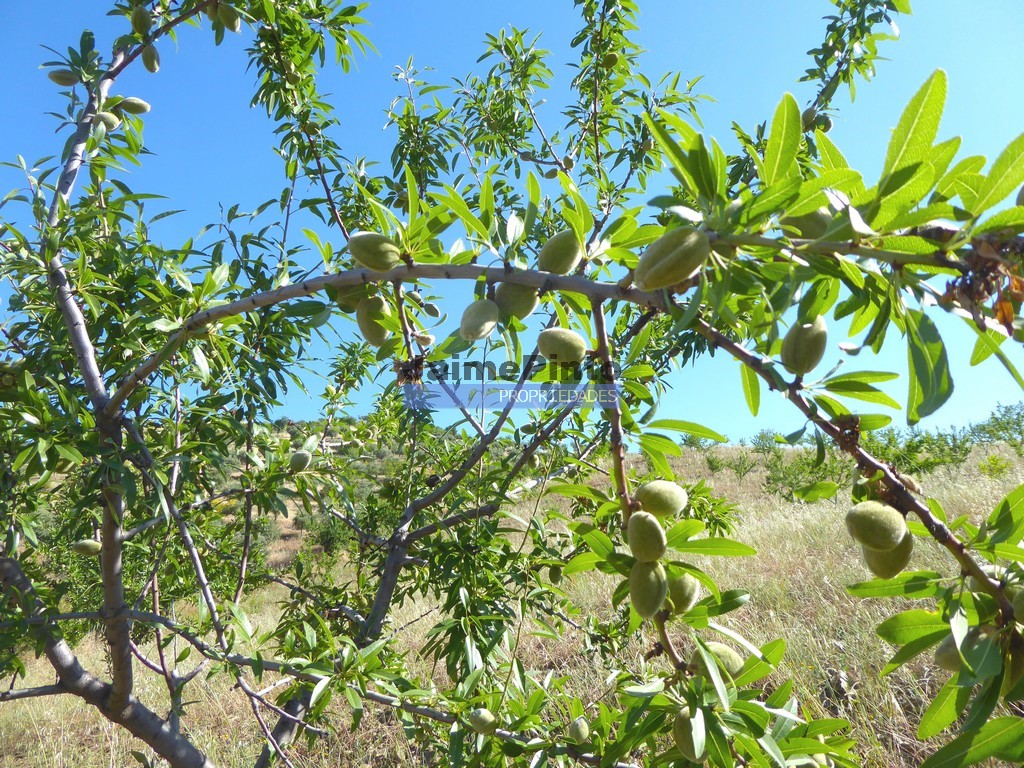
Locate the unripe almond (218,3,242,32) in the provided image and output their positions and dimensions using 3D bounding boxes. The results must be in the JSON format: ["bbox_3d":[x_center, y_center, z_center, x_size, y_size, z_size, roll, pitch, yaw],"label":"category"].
[{"bbox_3d":[-0.366,-0.475,0.960,0.023,0.041,0.021,-37,-3,-6],"label":"unripe almond"}]

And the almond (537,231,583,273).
[{"bbox_3d":[0.037,-0.100,0.560,0.028,0.039,0.025,38,0,0],"label":"almond"}]

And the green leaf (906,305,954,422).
[{"bbox_3d":[0.243,-0.010,0.430,0.025,0.067,0.011,-5,0,17],"label":"green leaf"}]

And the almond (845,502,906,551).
[{"bbox_3d":[0.237,0.092,0.480,0.040,0.030,0.028,15,0,-6],"label":"almond"}]

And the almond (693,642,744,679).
[{"bbox_3d":[0.153,0.206,0.550,0.041,0.028,0.027,15,-16,8],"label":"almond"}]

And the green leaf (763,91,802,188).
[{"bbox_3d":[0.152,-0.138,0.420,0.021,0.058,0.006,11,-6,6],"label":"green leaf"}]

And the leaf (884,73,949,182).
[{"bbox_3d":[0.182,-0.112,0.340,0.020,0.070,0.006,12,26,-9],"label":"leaf"}]

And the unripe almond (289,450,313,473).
[{"bbox_3d":[-0.269,0.099,0.940,0.025,0.035,0.023,36,6,-10],"label":"unripe almond"}]

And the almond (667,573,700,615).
[{"bbox_3d":[0.132,0.164,0.580,0.028,0.039,0.027,36,-32,19],"label":"almond"}]

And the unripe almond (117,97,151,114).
[{"bbox_3d":[-0.486,-0.358,0.950,0.041,0.022,0.022,10,0,-12],"label":"unripe almond"}]

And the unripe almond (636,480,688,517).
[{"bbox_3d":[0.108,0.082,0.530,0.037,0.026,0.023,2,-8,12],"label":"unripe almond"}]

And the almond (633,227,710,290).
[{"bbox_3d":[0.072,-0.057,0.335,0.040,0.022,0.026,-38,0,15],"label":"almond"}]

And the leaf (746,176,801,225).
[{"bbox_3d":[0.141,-0.100,0.400,0.041,0.013,0.006,-38,-22,12],"label":"leaf"}]

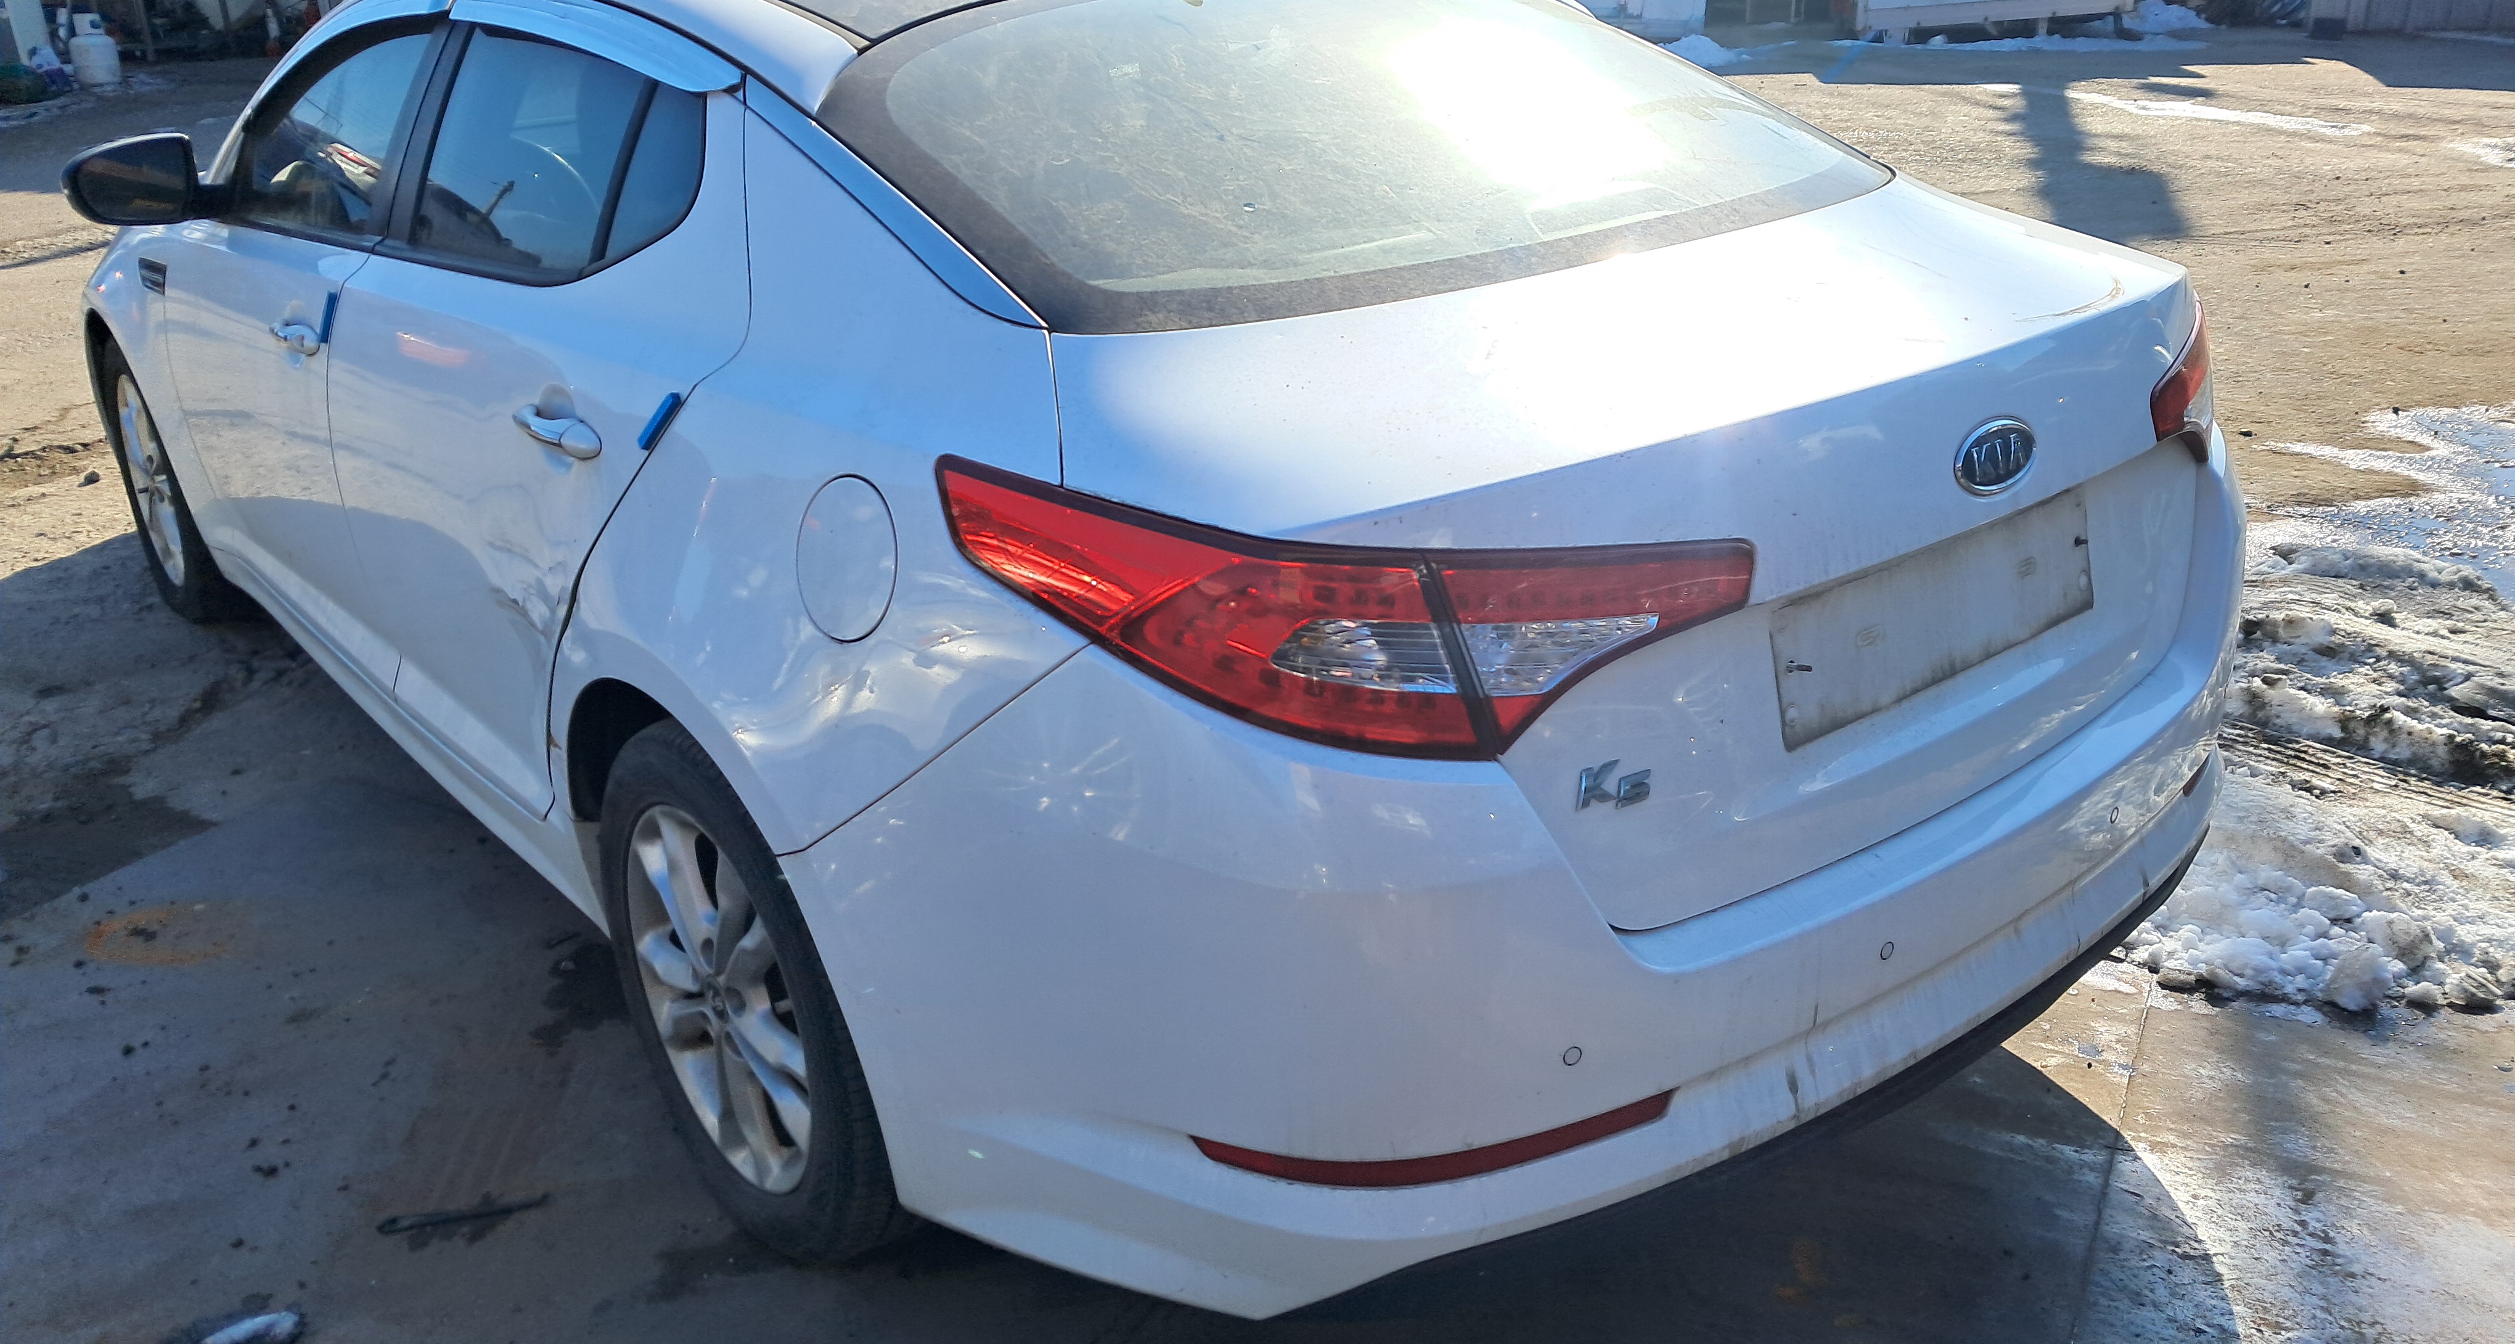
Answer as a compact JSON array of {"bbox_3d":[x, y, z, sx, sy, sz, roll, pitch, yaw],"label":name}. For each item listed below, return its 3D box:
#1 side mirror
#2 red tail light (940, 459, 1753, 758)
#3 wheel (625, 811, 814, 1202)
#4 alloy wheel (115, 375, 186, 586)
[{"bbox_3d":[-1.965,-0.853,3.411,0.210,0.145,0.150,-16,27,-34],"label":"side mirror"},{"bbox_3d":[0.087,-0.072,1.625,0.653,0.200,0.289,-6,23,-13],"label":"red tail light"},{"bbox_3d":[-0.578,0.366,2.360,0.170,0.470,0.470,-18,28,-36],"label":"wheel"},{"bbox_3d":[-2.366,-0.433,4.354,0.170,0.470,0.470,-17,28,-35],"label":"alloy wheel"}]

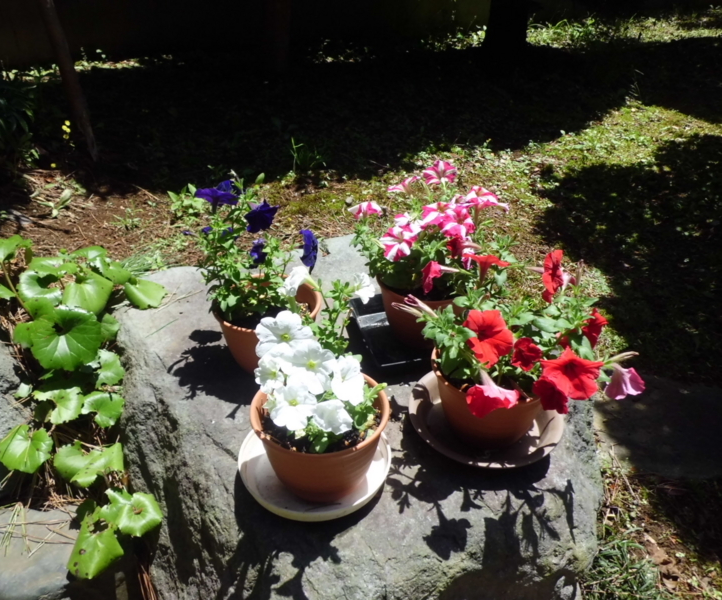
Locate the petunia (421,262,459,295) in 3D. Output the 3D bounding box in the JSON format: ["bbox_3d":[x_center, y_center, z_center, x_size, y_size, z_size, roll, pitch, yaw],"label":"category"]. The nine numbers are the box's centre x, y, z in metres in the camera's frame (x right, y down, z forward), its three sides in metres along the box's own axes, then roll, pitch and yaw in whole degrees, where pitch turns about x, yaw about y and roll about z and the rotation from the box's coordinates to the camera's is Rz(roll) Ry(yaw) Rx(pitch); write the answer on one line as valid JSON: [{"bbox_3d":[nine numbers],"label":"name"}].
[{"bbox_3d":[0.116,-0.033,0.880,0.050,0.046,0.048,-12,31,6],"label":"petunia"}]

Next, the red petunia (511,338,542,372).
[{"bbox_3d":[0.220,0.072,0.795,0.041,0.041,0.032,6,6,11],"label":"red petunia"}]

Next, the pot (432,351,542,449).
[{"bbox_3d":[0.172,0.126,0.798,0.160,0.105,0.160,0,31,0],"label":"pot"}]

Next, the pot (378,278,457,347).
[{"bbox_3d":[0.107,0.010,0.996,0.160,0.105,0.160,0,31,0],"label":"pot"}]

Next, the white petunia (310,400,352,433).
[{"bbox_3d":[-0.032,0.132,0.675,0.047,0.037,0.032,-3,12,-4],"label":"white petunia"}]

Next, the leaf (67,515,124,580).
[{"bbox_3d":[-0.352,0.329,0.800,0.069,0.028,0.082,7,51,-11],"label":"leaf"}]

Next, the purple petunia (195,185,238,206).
[{"bbox_3d":[-0.221,-0.161,0.925,0.066,0.031,0.056,0,-14,0],"label":"purple petunia"}]

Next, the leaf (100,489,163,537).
[{"bbox_3d":[-0.344,0.318,0.900,0.092,0.030,0.085,1,31,0],"label":"leaf"}]

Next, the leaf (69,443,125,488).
[{"bbox_3d":[-0.370,0.232,0.843,0.080,0.032,0.077,0,43,0],"label":"leaf"}]

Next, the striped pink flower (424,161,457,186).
[{"bbox_3d":[0.136,-0.217,1.030,0.056,0.035,0.053,2,49,2],"label":"striped pink flower"}]

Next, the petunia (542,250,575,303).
[{"bbox_3d":[0.265,-0.033,0.815,0.034,0.069,0.060,15,35,27],"label":"petunia"}]

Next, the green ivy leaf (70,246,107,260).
[{"bbox_3d":[-0.581,-0.097,1.280,0.078,0.030,0.065,0,37,0],"label":"green ivy leaf"}]

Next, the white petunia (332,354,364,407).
[{"bbox_3d":[-0.015,0.094,0.700,0.045,0.058,0.030,-19,-4,-28],"label":"white petunia"}]

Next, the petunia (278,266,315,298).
[{"bbox_3d":[-0.084,-0.023,0.785,0.042,0.040,0.050,-25,36,-9],"label":"petunia"}]

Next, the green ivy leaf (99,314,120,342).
[{"bbox_3d":[-0.447,0.049,1.060,0.042,0.022,0.050,-17,61,-25],"label":"green ivy leaf"}]

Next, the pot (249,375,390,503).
[{"bbox_3d":[-0.046,0.168,0.725,0.160,0.105,0.160,0,31,0],"label":"pot"}]

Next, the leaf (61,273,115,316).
[{"bbox_3d":[-0.486,-0.010,1.067,0.093,0.028,0.085,0,61,0],"label":"leaf"}]

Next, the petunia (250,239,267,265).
[{"bbox_3d":[-0.150,-0.071,0.880,0.036,0.043,0.036,17,26,26],"label":"petunia"}]

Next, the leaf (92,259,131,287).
[{"bbox_3d":[-0.473,-0.052,1.140,0.072,0.030,0.068,0,48,0],"label":"leaf"}]

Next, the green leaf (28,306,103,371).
[{"bbox_3d":[-0.492,0.064,1.000,0.122,0.040,0.105,0,50,0],"label":"green leaf"}]

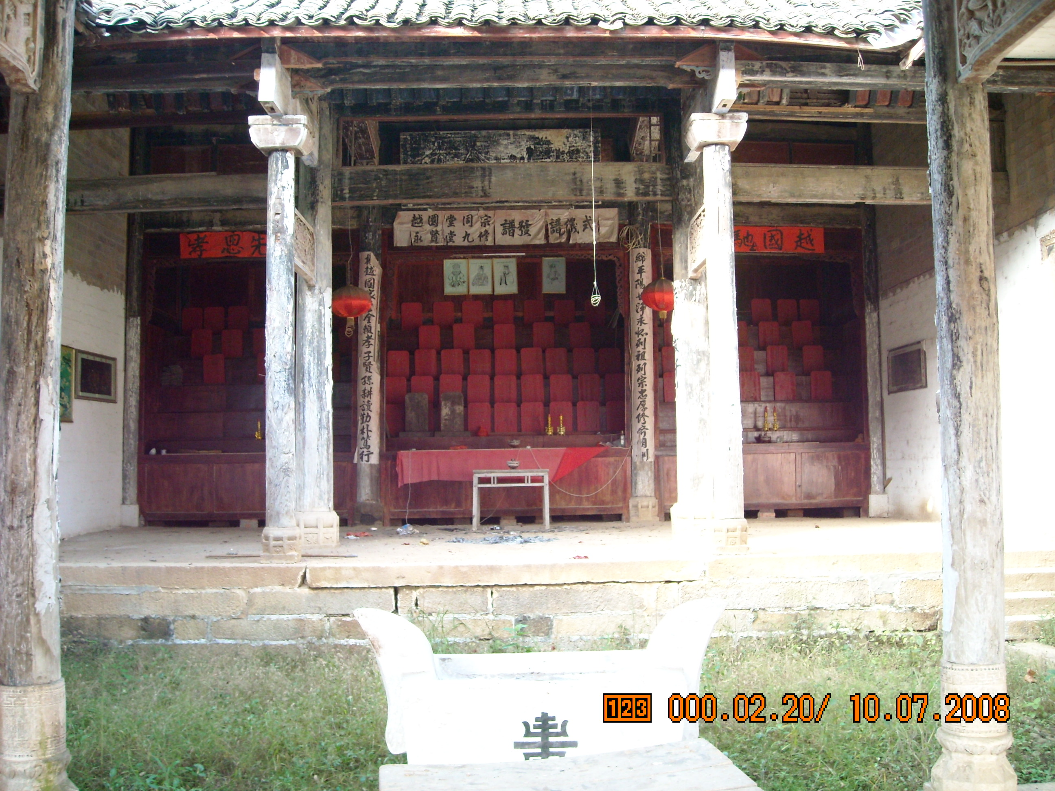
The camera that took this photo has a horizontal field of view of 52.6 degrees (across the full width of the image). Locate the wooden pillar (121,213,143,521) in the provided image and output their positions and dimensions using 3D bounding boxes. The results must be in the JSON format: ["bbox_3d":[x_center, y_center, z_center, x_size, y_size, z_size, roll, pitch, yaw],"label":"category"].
[{"bbox_3d":[-5.922,-0.463,16.107,0.280,4.851,0.280,-1,-4,-1],"label":"wooden pillar"}]

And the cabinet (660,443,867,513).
[{"bbox_3d":[3.530,1.310,16.280,3.203,1.133,0.550,-1,-4,-1],"label":"cabinet"}]

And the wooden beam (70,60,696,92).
[{"bbox_3d":[-1.615,-2.987,10.105,6.494,0.280,0.240,-1,-4,-1],"label":"wooden beam"}]

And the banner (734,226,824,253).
[{"bbox_3d":[3.532,-2.355,16.147,1.941,0.398,0.031,-1,-4,-1],"label":"banner"}]

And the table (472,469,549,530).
[{"bbox_3d":[-0.223,1.417,14.665,1.015,0.789,1.025,-1,-4,-1],"label":"table"}]

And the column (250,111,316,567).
[{"bbox_3d":[-2.266,-0.530,9.920,0.535,4.077,0.540,-1,-4,-1],"label":"column"}]

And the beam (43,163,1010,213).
[{"bbox_3d":[-0.136,-2.272,11.820,10.954,0.390,0.200,-1,-4,-1],"label":"beam"}]

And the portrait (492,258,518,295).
[{"bbox_3d":[-0.382,-2.055,18.425,0.446,0.628,0.031,-1,-4,-1],"label":"portrait"}]

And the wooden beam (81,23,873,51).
[{"bbox_3d":[-0.377,-2.980,8.866,6.780,0.180,0.100,-1,-4,-1],"label":"wooden beam"}]

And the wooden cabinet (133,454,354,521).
[{"bbox_3d":[-4.150,1.411,16.153,3.241,1.079,0.550,-1,-4,-1],"label":"wooden cabinet"}]

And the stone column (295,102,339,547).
[{"bbox_3d":[-2.308,-0.809,11.582,0.471,4.869,0.471,-1,-4,-1],"label":"stone column"}]

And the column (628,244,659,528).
[{"bbox_3d":[1.723,-0.219,16.020,0.420,4.182,0.410,-1,-4,-1],"label":"column"}]

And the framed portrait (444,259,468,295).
[{"bbox_3d":[-1.230,-2.038,18.410,0.440,0.625,0.031,-1,-4,-1],"label":"framed portrait"}]

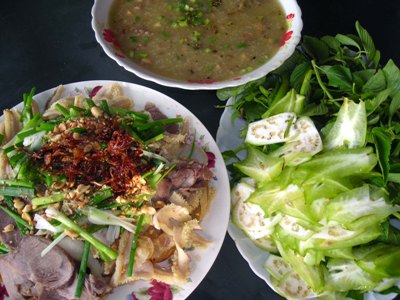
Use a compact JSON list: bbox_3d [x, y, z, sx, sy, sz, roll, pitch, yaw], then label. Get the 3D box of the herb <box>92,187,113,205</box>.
[{"bbox_3d":[-0.087,0.041,0.396,0.020,0.007,0.009,-35,69,-13],"label":"herb"}]

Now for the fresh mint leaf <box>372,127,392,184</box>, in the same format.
[{"bbox_3d":[0.178,0.005,0.433,0.011,0.012,0.064,2,62,-2],"label":"fresh mint leaf"}]

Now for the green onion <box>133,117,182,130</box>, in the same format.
[{"bbox_3d":[-0.042,-0.027,0.451,0.051,0.007,0.008,-11,63,-9],"label":"green onion"}]

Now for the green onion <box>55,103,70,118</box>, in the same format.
[{"bbox_3d":[-0.133,-0.038,0.425,0.007,0.010,0.024,-35,65,-21],"label":"green onion"}]

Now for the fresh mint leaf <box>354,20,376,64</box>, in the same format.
[{"bbox_3d":[0.194,-0.128,0.515,0.015,0.008,0.053,-19,83,-13],"label":"fresh mint leaf"}]

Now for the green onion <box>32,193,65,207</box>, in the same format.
[{"bbox_3d":[-0.138,0.044,0.397,0.030,0.007,0.008,-11,63,0],"label":"green onion"}]

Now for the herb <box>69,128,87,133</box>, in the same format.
[{"bbox_3d":[-0.119,-0.019,0.427,0.017,0.005,0.006,0,62,-3],"label":"herb"}]

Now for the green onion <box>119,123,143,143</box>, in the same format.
[{"bbox_3d":[-0.064,-0.016,0.406,0.026,0.010,0.007,41,65,21],"label":"green onion"}]

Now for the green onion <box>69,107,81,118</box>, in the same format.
[{"bbox_3d":[-0.130,-0.039,0.456,0.010,0.009,0.013,-20,65,-13],"label":"green onion"}]

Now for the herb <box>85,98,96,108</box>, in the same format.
[{"bbox_3d":[-0.107,-0.046,0.430,0.008,0.009,0.015,-29,63,-19],"label":"herb"}]

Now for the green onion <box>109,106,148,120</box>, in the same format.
[{"bbox_3d":[-0.074,-0.038,0.458,0.044,0.008,0.009,15,62,5],"label":"green onion"}]

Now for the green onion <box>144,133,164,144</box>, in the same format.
[{"bbox_3d":[-0.042,-0.010,0.406,0.016,0.008,0.007,-24,61,-16],"label":"green onion"}]

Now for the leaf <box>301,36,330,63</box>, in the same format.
[{"bbox_3d":[0.138,-0.121,0.522,0.027,0.008,0.043,-35,69,-19],"label":"leaf"}]

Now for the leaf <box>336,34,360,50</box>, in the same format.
[{"bbox_3d":[0.161,-0.116,0.479,0.026,0.012,0.016,32,62,17],"label":"leaf"}]

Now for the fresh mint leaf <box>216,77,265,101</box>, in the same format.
[{"bbox_3d":[0.042,-0.064,0.452,0.045,0.015,0.025,-14,59,-11],"label":"fresh mint leaf"}]

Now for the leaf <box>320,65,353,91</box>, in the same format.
[{"bbox_3d":[0.151,-0.080,0.486,0.044,0.008,0.024,40,67,17],"label":"leaf"}]

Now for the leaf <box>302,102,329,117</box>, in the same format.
[{"bbox_3d":[0.124,-0.042,0.471,0.033,0.008,0.012,-17,64,-12],"label":"leaf"}]

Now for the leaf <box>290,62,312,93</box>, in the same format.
[{"bbox_3d":[0.104,-0.075,0.452,0.017,0.013,0.033,27,61,15],"label":"leaf"}]

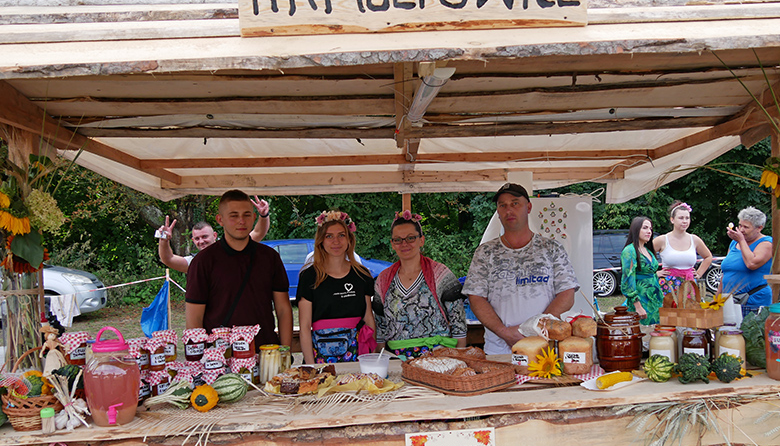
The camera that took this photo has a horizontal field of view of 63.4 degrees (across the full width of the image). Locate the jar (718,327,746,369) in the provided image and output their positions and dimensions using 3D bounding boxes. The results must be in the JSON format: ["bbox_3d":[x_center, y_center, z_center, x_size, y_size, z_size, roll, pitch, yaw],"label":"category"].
[{"bbox_3d":[1.318,0.500,2.430,0.107,0.157,0.107,-1,2,36],"label":"jar"}]

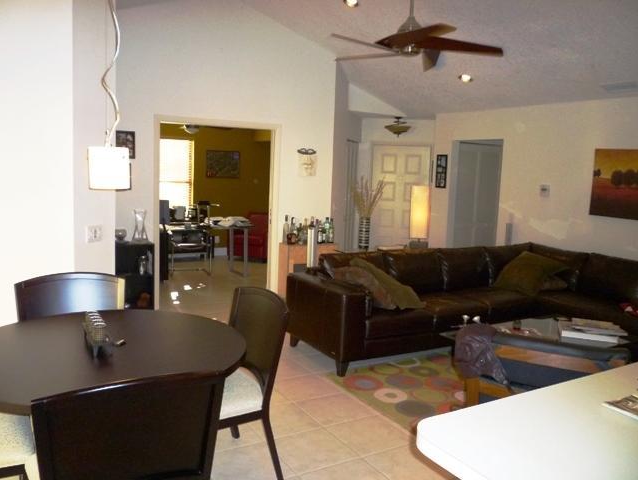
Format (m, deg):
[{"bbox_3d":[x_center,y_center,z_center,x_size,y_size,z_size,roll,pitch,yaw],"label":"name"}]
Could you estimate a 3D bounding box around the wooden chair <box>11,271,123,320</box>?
[{"bbox_3d":[-1.092,0.685,2.444,0.500,0.950,0.570,-1,7,-31],"label":"wooden chair"}]

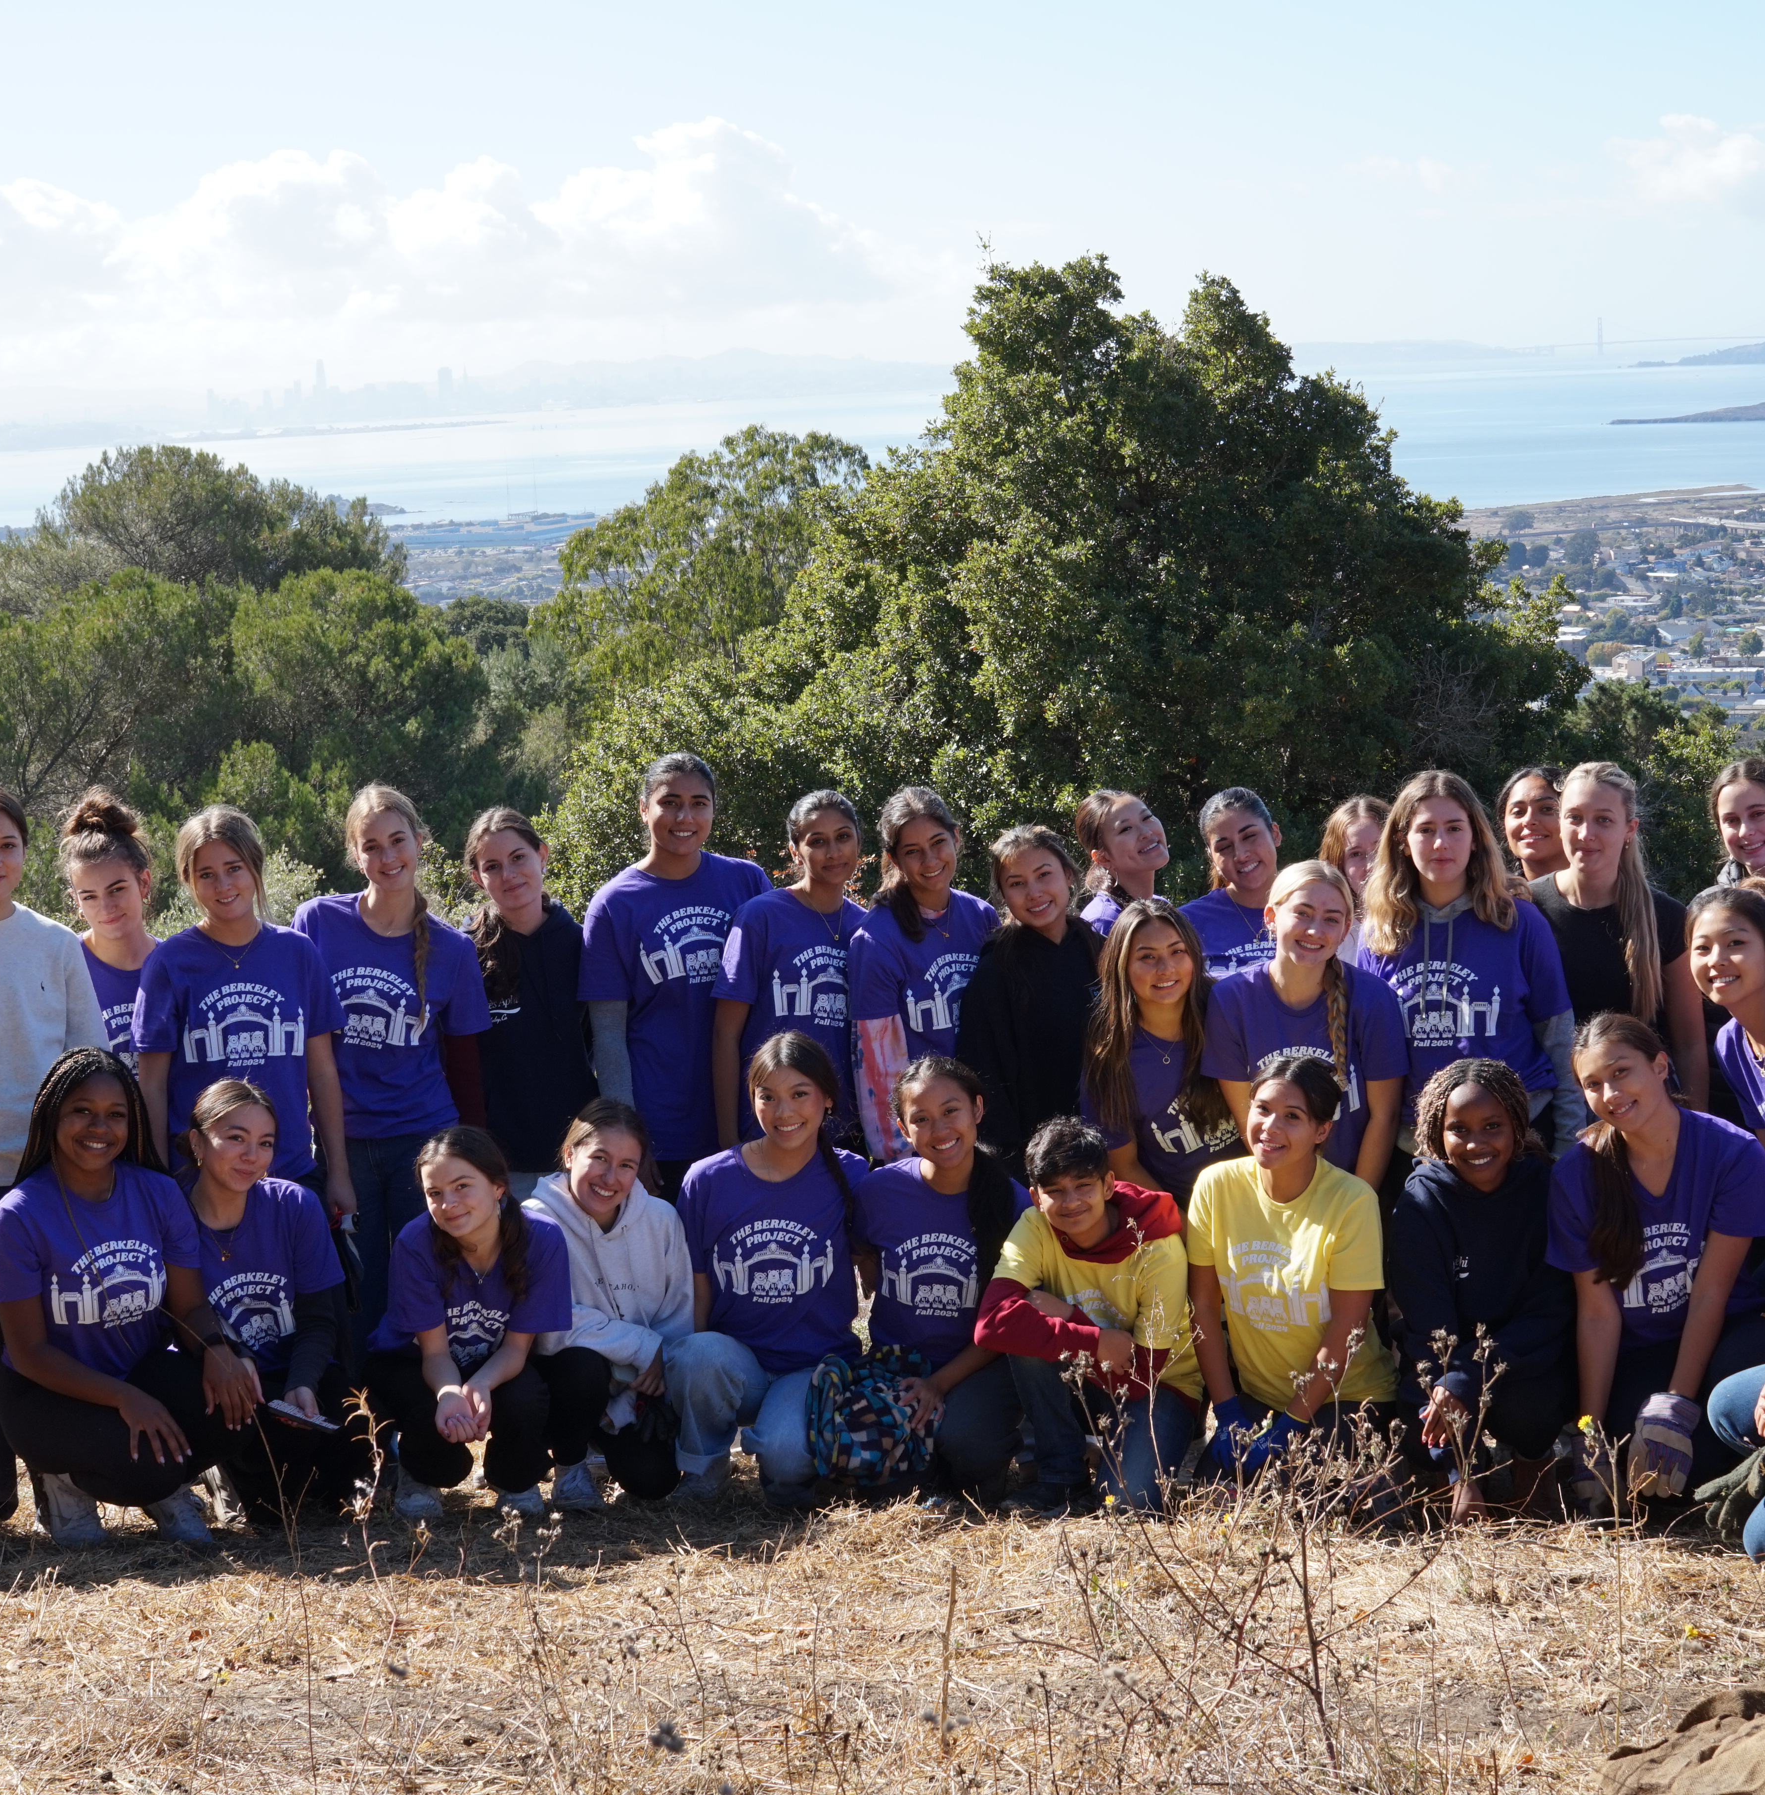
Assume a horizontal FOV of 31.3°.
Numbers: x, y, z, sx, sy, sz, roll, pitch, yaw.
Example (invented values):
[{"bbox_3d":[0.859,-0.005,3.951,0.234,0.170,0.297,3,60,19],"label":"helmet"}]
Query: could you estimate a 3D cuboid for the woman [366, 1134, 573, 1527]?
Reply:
[{"bbox_3d":[-0.924,0.943,7.020,0.470,0.900,0.620,-3,10,0],"label":"woman"}]

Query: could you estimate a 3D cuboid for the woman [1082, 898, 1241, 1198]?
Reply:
[{"bbox_3d":[0.664,0.657,7.150,0.500,1.330,0.450,-4,10,-5],"label":"woman"}]

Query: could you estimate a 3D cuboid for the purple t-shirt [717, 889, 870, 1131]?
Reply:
[{"bbox_3d":[-0.166,0.324,7.380,0.500,0.660,0.270,-4,10,-5],"label":"purple t-shirt"}]

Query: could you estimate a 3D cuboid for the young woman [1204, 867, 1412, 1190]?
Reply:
[{"bbox_3d":[0.957,0.600,7.069,0.460,1.375,0.480,-1,10,13],"label":"young woman"}]

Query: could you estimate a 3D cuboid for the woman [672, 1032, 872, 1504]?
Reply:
[{"bbox_3d":[-0.249,0.793,7.028,0.460,1.002,0.660,-3,10,1],"label":"woman"}]

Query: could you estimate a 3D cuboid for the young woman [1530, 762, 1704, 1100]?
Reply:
[{"bbox_3d":[1.710,0.489,7.280,0.490,1.620,0.320,0,10,18],"label":"young woman"}]

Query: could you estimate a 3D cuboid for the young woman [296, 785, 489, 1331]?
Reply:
[{"bbox_3d":[-1.117,0.549,7.432,0.500,1.647,0.300,-4,10,-9],"label":"young woman"}]

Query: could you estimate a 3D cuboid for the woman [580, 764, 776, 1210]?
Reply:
[{"bbox_3d":[-0.457,0.489,7.593,0.500,1.688,0.300,-5,10,-15],"label":"woman"}]

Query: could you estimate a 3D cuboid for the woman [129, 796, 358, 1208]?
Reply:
[{"bbox_3d":[-1.427,0.585,7.244,0.480,1.609,0.300,-5,10,-11],"label":"woman"}]

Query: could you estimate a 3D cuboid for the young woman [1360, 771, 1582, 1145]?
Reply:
[{"bbox_3d":[1.288,0.538,6.900,0.470,1.640,0.320,1,10,18],"label":"young woman"}]

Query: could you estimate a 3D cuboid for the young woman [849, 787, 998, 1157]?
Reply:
[{"bbox_3d":[0.108,0.520,7.415,0.460,1.576,0.320,-7,10,-21],"label":"young woman"}]

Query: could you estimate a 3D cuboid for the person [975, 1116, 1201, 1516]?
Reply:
[{"bbox_3d":[0.451,0.876,6.889,0.480,0.820,0.620,0,10,15],"label":"person"}]

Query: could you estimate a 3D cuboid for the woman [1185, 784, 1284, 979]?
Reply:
[{"bbox_3d":[0.861,0.510,7.657,0.460,1.563,0.320,-2,10,6],"label":"woman"}]

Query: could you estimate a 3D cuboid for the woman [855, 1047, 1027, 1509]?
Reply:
[{"bbox_3d":[0.132,0.795,6.700,0.450,0.926,0.620,-3,10,0],"label":"woman"}]

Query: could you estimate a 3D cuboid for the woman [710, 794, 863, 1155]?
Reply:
[{"bbox_3d":[-0.172,0.545,7.450,0.500,1.610,0.320,-4,10,-5],"label":"woman"}]

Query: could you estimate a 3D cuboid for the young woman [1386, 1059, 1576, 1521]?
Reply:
[{"bbox_3d":[1.225,0.785,6.450,0.420,0.932,0.580,0,10,16],"label":"young woman"}]

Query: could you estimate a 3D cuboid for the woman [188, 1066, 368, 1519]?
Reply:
[{"bbox_3d":[-1.369,0.885,7.030,0.480,0.990,0.600,-3,10,-3],"label":"woman"}]

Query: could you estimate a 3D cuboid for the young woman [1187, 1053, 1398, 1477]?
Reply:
[{"bbox_3d":[0.922,0.833,7.000,0.470,1.000,0.600,0,10,17],"label":"young woman"}]

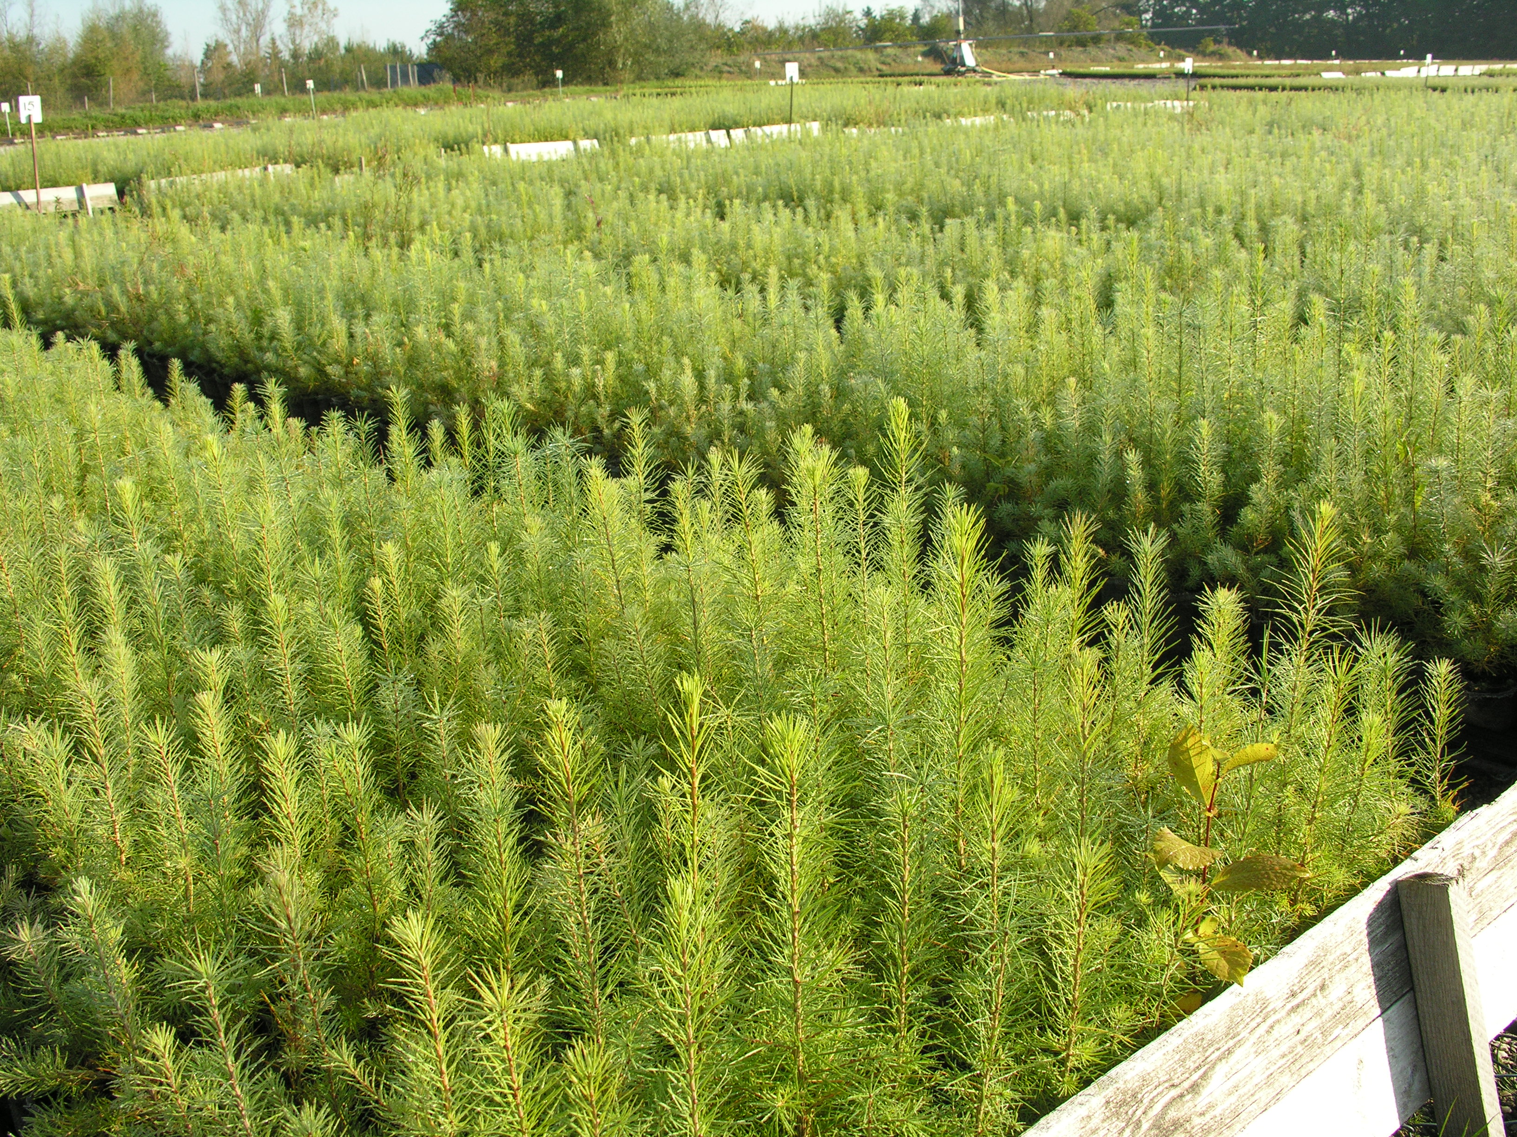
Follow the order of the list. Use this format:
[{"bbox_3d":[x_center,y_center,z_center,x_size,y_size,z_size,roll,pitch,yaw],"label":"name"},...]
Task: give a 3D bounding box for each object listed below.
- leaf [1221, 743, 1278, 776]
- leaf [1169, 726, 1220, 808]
[{"bbox_3d":[0.505,0.197,1.575,0.059,0.020,0.032,-19,22,-13],"label":"leaf"},{"bbox_3d":[0.449,0.206,1.580,0.045,0.082,0.020,-14,-7,14],"label":"leaf"}]

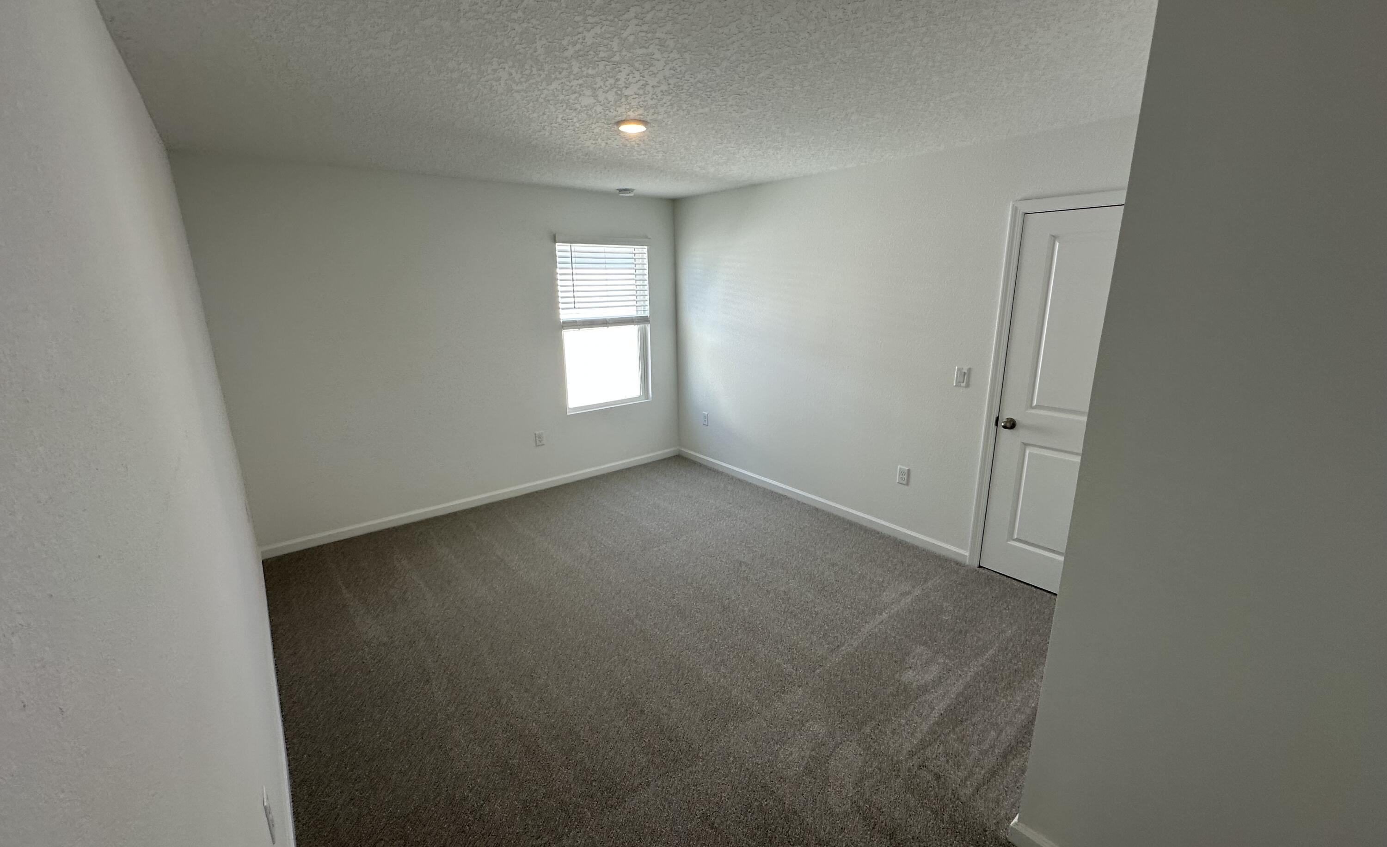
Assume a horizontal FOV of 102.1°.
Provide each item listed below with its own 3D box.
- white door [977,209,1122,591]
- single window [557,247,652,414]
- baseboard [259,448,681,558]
[{"bbox_3d":[1.983,-0.040,2.887,0.045,2.019,0.750,-12,18,-37],"label":"white door"},{"bbox_3d":[-0.779,-0.852,4.956,0.874,1.441,0.100,-12,18,-37],"label":"single window"},{"bbox_3d":[-1.478,0.570,4.670,3.412,0.080,0.016,-12,18,-37],"label":"baseboard"}]

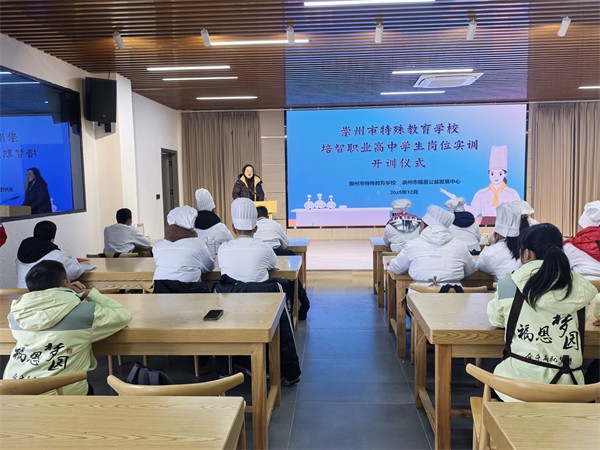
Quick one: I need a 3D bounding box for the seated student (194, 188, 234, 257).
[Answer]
[{"bbox_3d":[-1.013,0.305,5.492,0.470,1.430,0.700,1,5,19],"label":"seated student"}]

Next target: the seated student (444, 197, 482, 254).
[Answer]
[{"bbox_3d":[1.821,0.342,5.297,0.480,1.310,0.700,0,5,4],"label":"seated student"}]

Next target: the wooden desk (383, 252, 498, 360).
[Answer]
[{"bbox_3d":[2.005,0.718,4.227,2.400,0.750,0.785,0,5,4],"label":"wooden desk"}]

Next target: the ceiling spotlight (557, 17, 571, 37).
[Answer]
[{"bbox_3d":[2.692,-2.006,4.759,0.080,0.175,0.080,0,49,4],"label":"ceiling spotlight"}]

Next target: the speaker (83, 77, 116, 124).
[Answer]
[{"bbox_3d":[-2.558,-1.585,5.983,0.390,0.570,0.360,-4,13,-29],"label":"speaker"}]

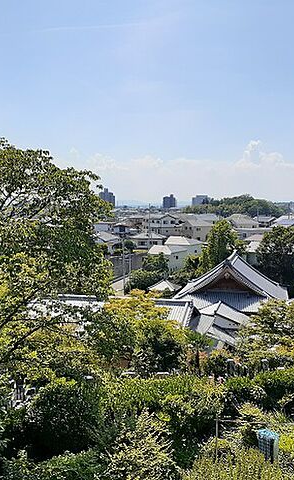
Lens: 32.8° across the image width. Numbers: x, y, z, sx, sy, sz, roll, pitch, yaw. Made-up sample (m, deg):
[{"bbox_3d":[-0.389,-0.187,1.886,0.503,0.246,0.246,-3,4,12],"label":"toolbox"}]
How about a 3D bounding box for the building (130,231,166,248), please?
[{"bbox_3d":[0.169,-0.097,168.417,11.500,6.100,9.000,0,4,5],"label":"building"}]

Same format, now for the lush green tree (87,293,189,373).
[{"bbox_3d":[-0.528,5.806,31.000,6.300,5.200,5.700,0,4,0],"label":"lush green tree"}]

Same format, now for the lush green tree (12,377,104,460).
[{"bbox_3d":[-2.747,5.626,16.040,2.600,2.500,2.400,0,4,0],"label":"lush green tree"}]

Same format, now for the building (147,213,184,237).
[{"bbox_3d":[6.226,-5.048,168.000,12.000,7.800,9.500,-1,4,-9],"label":"building"}]

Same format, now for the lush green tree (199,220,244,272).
[{"bbox_3d":[12.984,1.394,87.000,7.200,9.800,6.800,0,4,0],"label":"lush green tree"}]

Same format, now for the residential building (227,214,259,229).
[{"bbox_3d":[35.402,-5.841,185.052,10.000,7.000,9.000,1,4,15],"label":"residential building"}]

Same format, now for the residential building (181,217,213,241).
[{"bbox_3d":[15.475,-3.305,150.000,9.000,7.200,8.500,-2,5,-27],"label":"residential building"}]

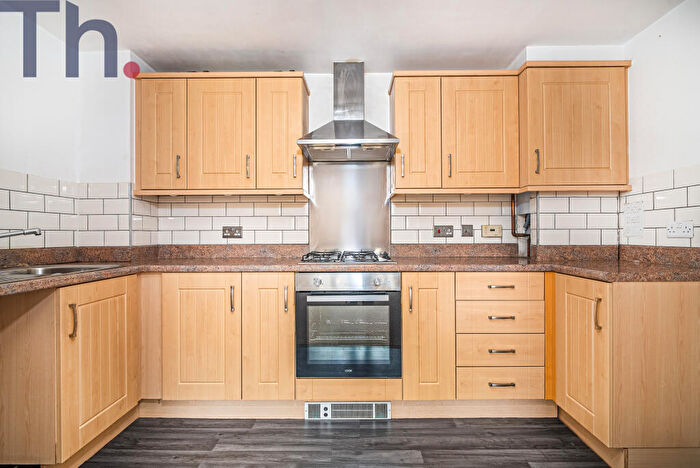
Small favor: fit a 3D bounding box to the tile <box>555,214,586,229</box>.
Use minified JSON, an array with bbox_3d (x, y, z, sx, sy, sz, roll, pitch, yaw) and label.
[{"bbox_3d":[1.411,-0.078,1.985,0.200,0.100,0.010,0,0,0],"label":"tile"}]

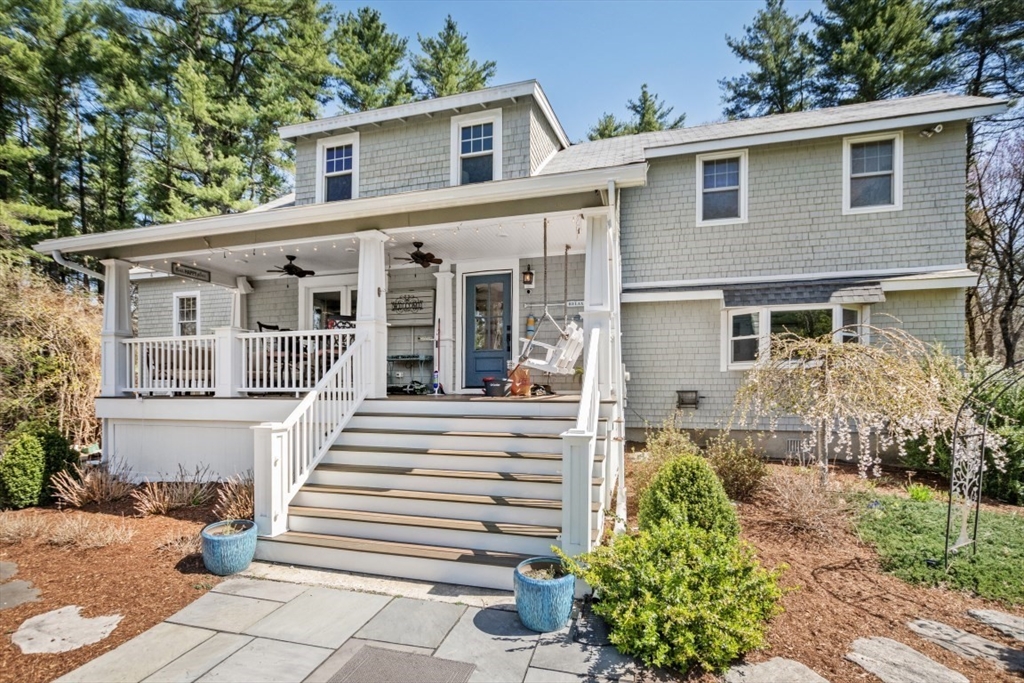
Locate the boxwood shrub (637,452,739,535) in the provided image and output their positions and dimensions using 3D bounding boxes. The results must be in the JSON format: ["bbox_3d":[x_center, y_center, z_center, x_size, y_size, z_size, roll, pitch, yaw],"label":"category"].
[{"bbox_3d":[1.857,1.679,4.550,0.990,1.000,0.980,-1,-3,15],"label":"boxwood shrub"}]

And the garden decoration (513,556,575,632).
[{"bbox_3d":[0.243,1.864,3.150,0.455,0.390,0.455,0,-3,4],"label":"garden decoration"}]

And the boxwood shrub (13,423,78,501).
[{"bbox_3d":[-6.766,1.705,6.200,0.780,1.130,0.780,-1,-3,15],"label":"boxwood shrub"}]

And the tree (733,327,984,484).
[{"bbox_3d":[4.890,0.970,6.350,3.100,2.420,2.900,-1,-3,15],"label":"tree"}]

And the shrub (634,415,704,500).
[{"bbox_3d":[2.262,1.680,6.250,0.970,1.150,0.950,-1,-3,15],"label":"shrub"}]

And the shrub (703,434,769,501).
[{"bbox_3d":[3.163,1.775,6.050,0.820,0.900,0.800,-1,-3,15],"label":"shrub"}]

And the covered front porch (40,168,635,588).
[{"bbox_3d":[-2.880,0.381,6.454,9.400,4.150,3.950,-1,-3,15],"label":"covered front porch"}]

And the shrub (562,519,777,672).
[{"bbox_3d":[1.146,1.713,3.200,1.450,0.760,1.320,-1,-3,15],"label":"shrub"}]

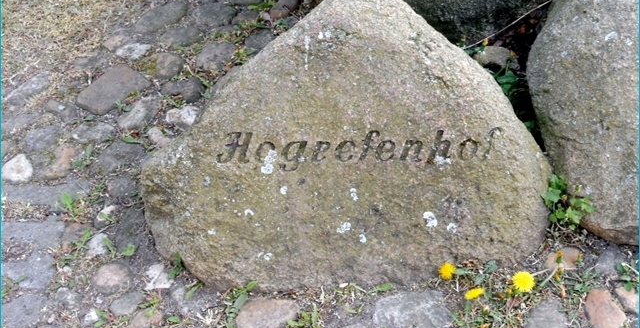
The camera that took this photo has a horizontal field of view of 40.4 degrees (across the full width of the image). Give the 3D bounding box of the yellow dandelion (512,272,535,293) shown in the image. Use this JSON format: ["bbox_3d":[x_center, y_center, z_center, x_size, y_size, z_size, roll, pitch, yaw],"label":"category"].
[{"bbox_3d":[0.403,0.233,1.720,0.043,0.020,0.043,0,53,0],"label":"yellow dandelion"}]

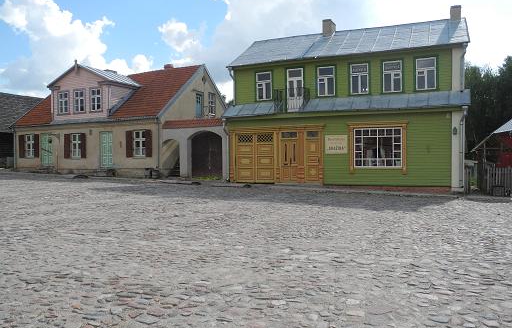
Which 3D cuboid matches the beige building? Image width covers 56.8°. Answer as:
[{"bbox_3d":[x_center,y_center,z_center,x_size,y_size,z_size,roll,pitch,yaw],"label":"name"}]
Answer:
[{"bbox_3d":[-10.256,-3.296,38.255,14.991,8.314,10.382,0,0,29],"label":"beige building"}]

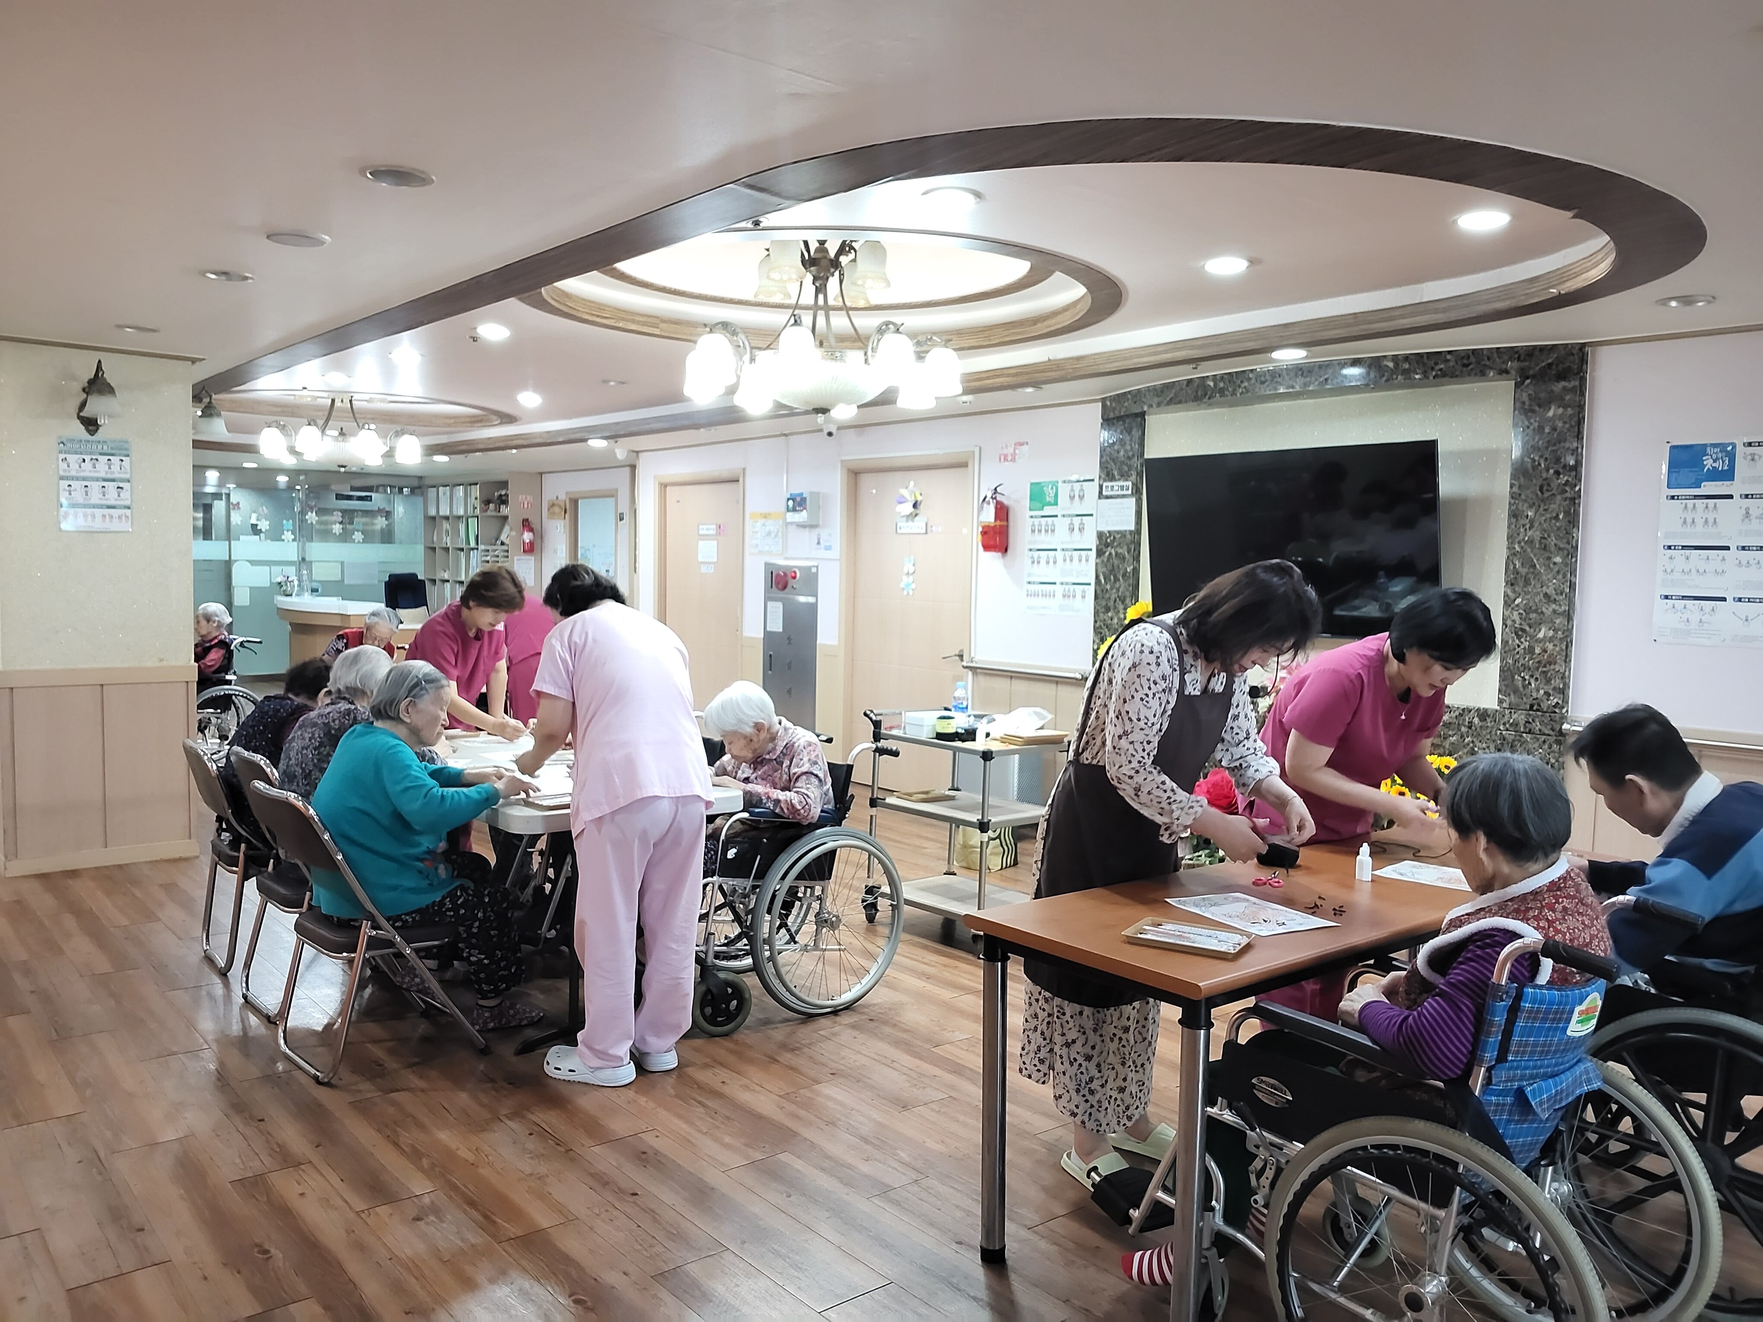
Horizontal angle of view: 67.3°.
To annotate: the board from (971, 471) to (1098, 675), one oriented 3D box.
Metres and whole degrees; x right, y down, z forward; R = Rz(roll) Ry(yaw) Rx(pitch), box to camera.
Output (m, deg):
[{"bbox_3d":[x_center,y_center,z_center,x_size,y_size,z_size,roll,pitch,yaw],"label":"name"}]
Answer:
[{"bbox_3d":[0.852,-0.515,7.478,0.040,1.132,0.948,-2,5,-40],"label":"board"}]

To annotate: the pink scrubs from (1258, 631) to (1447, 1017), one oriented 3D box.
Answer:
[{"bbox_3d":[1.320,0.525,3.855,0.500,1.250,0.480,4,5,38],"label":"pink scrubs"}]

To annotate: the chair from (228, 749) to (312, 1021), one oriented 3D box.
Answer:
[{"bbox_3d":[-1.836,0.710,4.332,0.530,0.800,0.460,-2,5,-41],"label":"chair"}]

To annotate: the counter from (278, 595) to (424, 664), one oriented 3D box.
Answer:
[{"bbox_3d":[-5.362,-0.061,13.339,0.900,1.000,2.500,-3,5,-45],"label":"counter"}]

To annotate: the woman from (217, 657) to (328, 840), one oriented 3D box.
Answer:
[{"bbox_3d":[-2.084,0.522,4.920,0.700,1.080,0.480,-2,5,-41],"label":"woman"}]

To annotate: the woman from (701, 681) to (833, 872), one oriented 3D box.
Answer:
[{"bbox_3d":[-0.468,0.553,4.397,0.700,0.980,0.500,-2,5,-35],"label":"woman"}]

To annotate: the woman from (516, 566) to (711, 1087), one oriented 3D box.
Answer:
[{"bbox_3d":[-0.813,0.443,3.852,0.680,1.440,0.520,4,5,34],"label":"woman"}]

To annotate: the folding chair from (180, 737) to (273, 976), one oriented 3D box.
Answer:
[{"bbox_3d":[-2.196,0.671,4.835,0.510,0.790,0.460,-2,5,-41],"label":"folding chair"}]

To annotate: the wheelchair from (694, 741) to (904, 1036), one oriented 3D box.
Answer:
[{"bbox_3d":[-0.461,0.697,4.406,1.000,0.870,0.640,-2,5,-35],"label":"wheelchair"}]

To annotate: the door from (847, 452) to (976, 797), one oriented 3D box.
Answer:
[{"bbox_3d":[0.134,-0.223,8.603,0.120,2.170,1.240,-2,5,-40],"label":"door"}]

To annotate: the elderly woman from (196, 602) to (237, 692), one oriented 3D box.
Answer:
[{"bbox_3d":[-4.554,0.142,8.623,0.700,1.050,0.500,-2,5,-39],"label":"elderly woman"}]

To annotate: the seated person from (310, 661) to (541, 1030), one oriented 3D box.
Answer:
[{"bbox_3d":[-1.356,0.570,3.975,0.720,1.140,0.480,-2,5,-41],"label":"seated person"}]

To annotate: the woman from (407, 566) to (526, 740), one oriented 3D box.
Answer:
[{"bbox_3d":[-1.744,0.308,5.596,0.500,1.440,0.620,-3,5,-45],"label":"woman"}]

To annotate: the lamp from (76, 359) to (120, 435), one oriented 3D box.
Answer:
[{"bbox_3d":[-3.488,-1.168,5.878,0.180,0.350,0.250,-2,5,-43],"label":"lamp"}]

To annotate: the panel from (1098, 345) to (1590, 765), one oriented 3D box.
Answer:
[{"bbox_3d":[1.948,-0.166,6.336,0.100,2.420,2.580,-2,5,-40],"label":"panel"}]

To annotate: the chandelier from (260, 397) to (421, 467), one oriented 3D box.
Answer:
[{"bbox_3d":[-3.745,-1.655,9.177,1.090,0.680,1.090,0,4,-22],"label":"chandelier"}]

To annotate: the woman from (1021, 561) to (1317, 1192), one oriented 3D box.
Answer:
[{"bbox_3d":[0.676,0.500,3.151,0.520,1.475,0.730,-3,5,-43],"label":"woman"}]

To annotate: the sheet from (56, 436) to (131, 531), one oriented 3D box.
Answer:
[{"bbox_3d":[-3.592,-0.802,6.059,0.295,0.420,0.012,-2,5,-39],"label":"sheet"}]

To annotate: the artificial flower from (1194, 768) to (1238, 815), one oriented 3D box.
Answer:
[{"bbox_3d":[1.114,0.442,4.400,0.150,0.160,0.150,2,4,14],"label":"artificial flower"}]

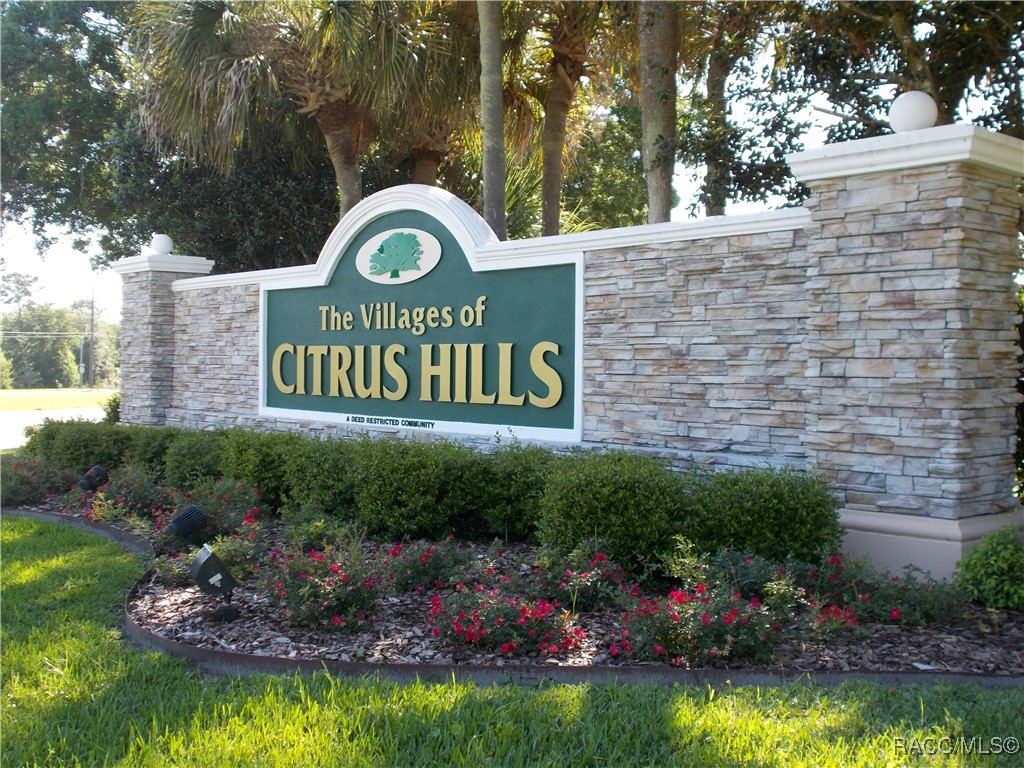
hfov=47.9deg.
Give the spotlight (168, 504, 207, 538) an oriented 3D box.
[{"bbox_3d":[-2.588,1.096,9.200,0.280,0.280,0.220,0,1,-37],"label":"spotlight"}]

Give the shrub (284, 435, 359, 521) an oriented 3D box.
[{"bbox_3d":[-1.739,0.868,10.586,0.800,0.738,0.850,-1,1,-40],"label":"shrub"}]

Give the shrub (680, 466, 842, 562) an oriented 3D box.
[{"bbox_3d":[1.694,0.947,7.848,1.050,0.718,1.100,0,1,0],"label":"shrub"}]

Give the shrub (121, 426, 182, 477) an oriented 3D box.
[{"bbox_3d":[-4.039,0.835,12.926,0.850,0.695,0.900,-1,1,-40],"label":"shrub"}]

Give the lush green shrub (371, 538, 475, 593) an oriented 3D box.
[{"bbox_3d":[-0.609,1.198,7.850,0.700,0.330,0.620,0,1,-4],"label":"lush green shrub"}]

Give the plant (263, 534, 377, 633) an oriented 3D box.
[{"bbox_3d":[-1.083,1.116,6.454,0.650,0.505,0.650,0,1,0],"label":"plant"}]

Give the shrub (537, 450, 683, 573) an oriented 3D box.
[{"bbox_3d":[0.699,0.899,8.298,1.050,0.786,1.000,0,1,0],"label":"shrub"}]

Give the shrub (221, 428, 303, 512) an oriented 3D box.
[{"bbox_3d":[-2.421,0.838,11.284,0.850,0.766,0.900,-1,1,-40],"label":"shrub"}]

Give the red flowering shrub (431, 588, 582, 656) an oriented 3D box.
[{"bbox_3d":[-0.019,1.231,6.032,0.780,0.303,0.820,-1,1,-40],"label":"red flowering shrub"}]

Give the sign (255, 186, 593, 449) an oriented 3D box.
[{"bbox_3d":[-1.306,-0.870,13.184,0.200,2.693,6.366,-1,1,-40],"label":"sign"}]

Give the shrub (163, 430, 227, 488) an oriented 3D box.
[{"bbox_3d":[-3.770,0.906,13.700,0.850,0.660,0.900,0,1,-40],"label":"shrub"}]

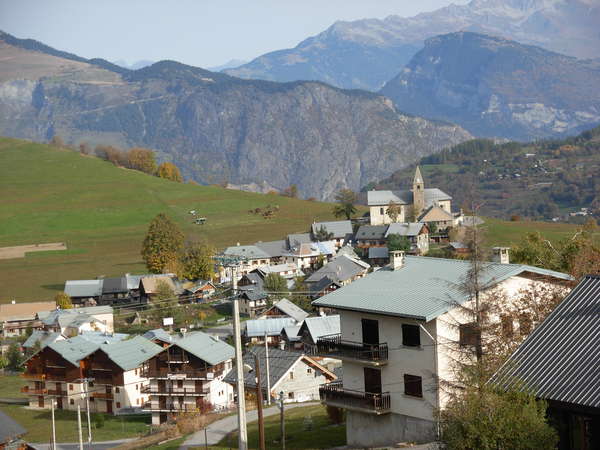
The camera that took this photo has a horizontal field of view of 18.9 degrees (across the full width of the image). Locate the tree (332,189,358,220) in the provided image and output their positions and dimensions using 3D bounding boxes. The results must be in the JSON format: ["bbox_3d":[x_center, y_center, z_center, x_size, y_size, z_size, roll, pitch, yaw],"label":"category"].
[{"bbox_3d":[17.390,-7.890,690.000,9.300,12.200,9.300,-2,5,0],"label":"tree"}]

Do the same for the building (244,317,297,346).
[{"bbox_3d":[-6.430,23.110,390.000,10.200,6.000,8.500,-2,5,-4],"label":"building"}]

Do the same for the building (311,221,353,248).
[{"bbox_3d":[10.270,3.230,590.000,12.700,8.700,9.500,-3,5,-6],"label":"building"}]

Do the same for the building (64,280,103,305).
[{"bbox_3d":[-62.110,19.440,520.000,11.000,6.300,9.000,-2,5,0],"label":"building"}]

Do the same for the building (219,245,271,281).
[{"bbox_3d":[-14.700,10.340,480.000,13.000,9.000,10.000,-2,5,2],"label":"building"}]

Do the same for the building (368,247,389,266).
[{"bbox_3d":[26.800,10.900,615.000,6.600,6.000,7.000,-2,5,5],"label":"building"}]

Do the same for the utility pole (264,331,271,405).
[{"bbox_3d":[-4.830,21.580,272.000,0.300,11.000,0.300,-2,5,0],"label":"utility pole"}]

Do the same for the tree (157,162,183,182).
[{"bbox_3d":[-61.490,-24.790,850.000,11.800,9.400,11.000,-2,5,0],"label":"tree"}]

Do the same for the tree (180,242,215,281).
[{"bbox_3d":[-27.810,10.010,490.000,8.900,10.500,8.900,-2,5,0],"label":"tree"}]

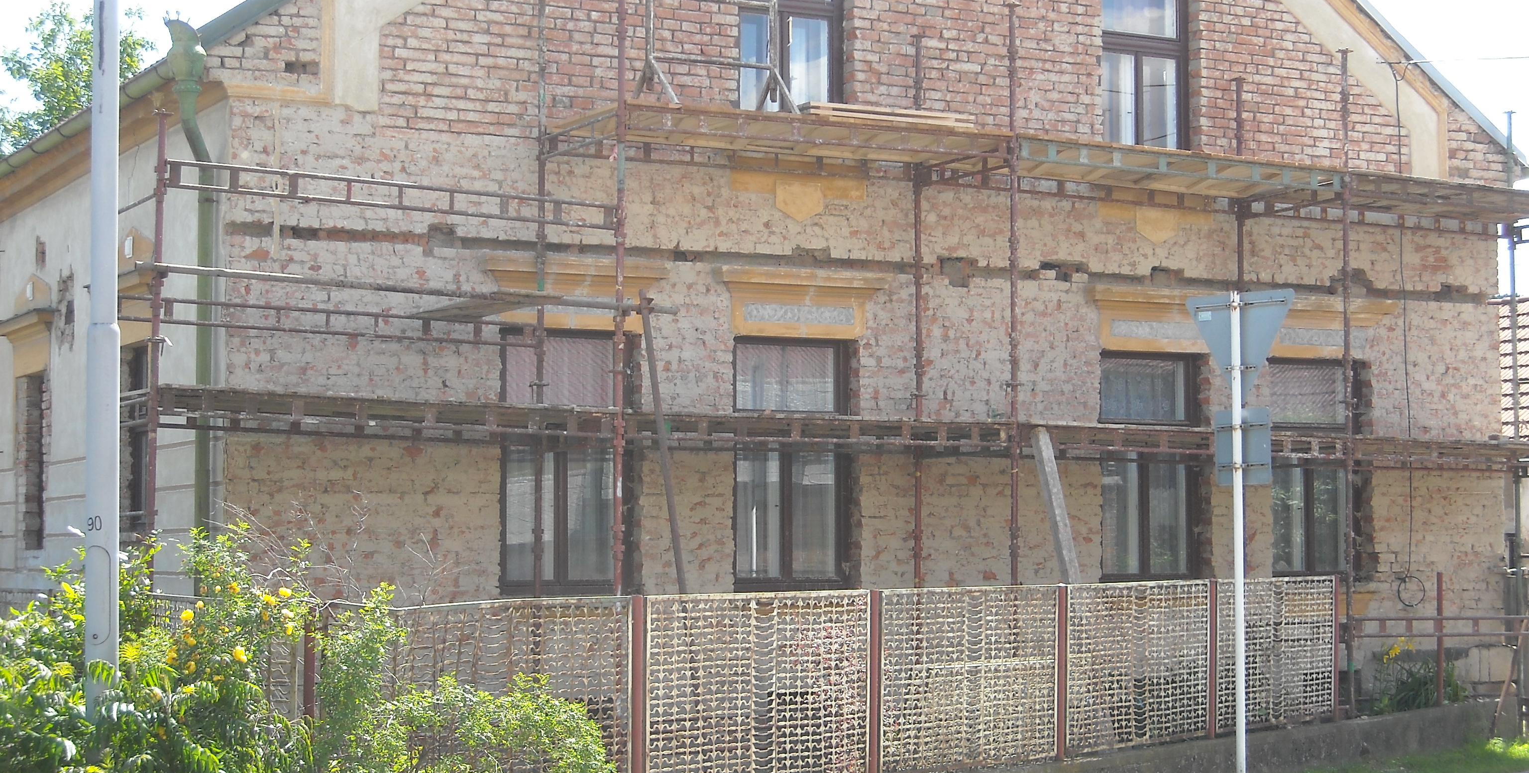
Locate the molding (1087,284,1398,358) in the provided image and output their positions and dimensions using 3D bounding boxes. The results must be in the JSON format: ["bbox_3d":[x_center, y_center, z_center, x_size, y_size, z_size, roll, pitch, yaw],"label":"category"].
[{"bbox_3d":[3.899,-0.507,21.834,3.100,0.510,0.160,2,-4,-28],"label":"molding"}]

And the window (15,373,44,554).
[{"bbox_3d":[-6.150,0.636,22.832,0.200,1.520,1.050,2,-4,-28],"label":"window"}]

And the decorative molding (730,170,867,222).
[{"bbox_3d":[0.267,-1.432,20.001,1.130,0.440,0.070,2,-4,-28],"label":"decorative molding"}]

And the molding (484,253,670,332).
[{"bbox_3d":[-1.326,-0.654,19.054,1.410,0.520,0.160,2,-4,-28],"label":"molding"}]

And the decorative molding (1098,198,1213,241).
[{"bbox_3d":[3.135,-1.345,21.527,1.100,0.430,0.070,2,-4,-28],"label":"decorative molding"}]

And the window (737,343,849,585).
[{"bbox_3d":[0.189,0.586,20.054,1.000,1.840,0.160,2,-4,-28],"label":"window"}]

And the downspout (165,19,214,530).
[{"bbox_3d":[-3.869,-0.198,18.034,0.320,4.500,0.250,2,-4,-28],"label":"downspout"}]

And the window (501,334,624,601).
[{"bbox_3d":[-1.426,0.538,19.195,1.000,1.840,0.160,2,-4,-28],"label":"window"}]

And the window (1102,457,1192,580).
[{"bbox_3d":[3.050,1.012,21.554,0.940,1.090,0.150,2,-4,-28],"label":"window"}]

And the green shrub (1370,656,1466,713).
[{"bbox_3d":[5.364,2.464,22.100,0.740,0.520,0.550,2,-4,-28],"label":"green shrub"}]

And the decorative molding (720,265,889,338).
[{"bbox_3d":[0.289,-0.606,19.913,1.390,0.520,0.160,2,-4,-28],"label":"decorative molding"}]

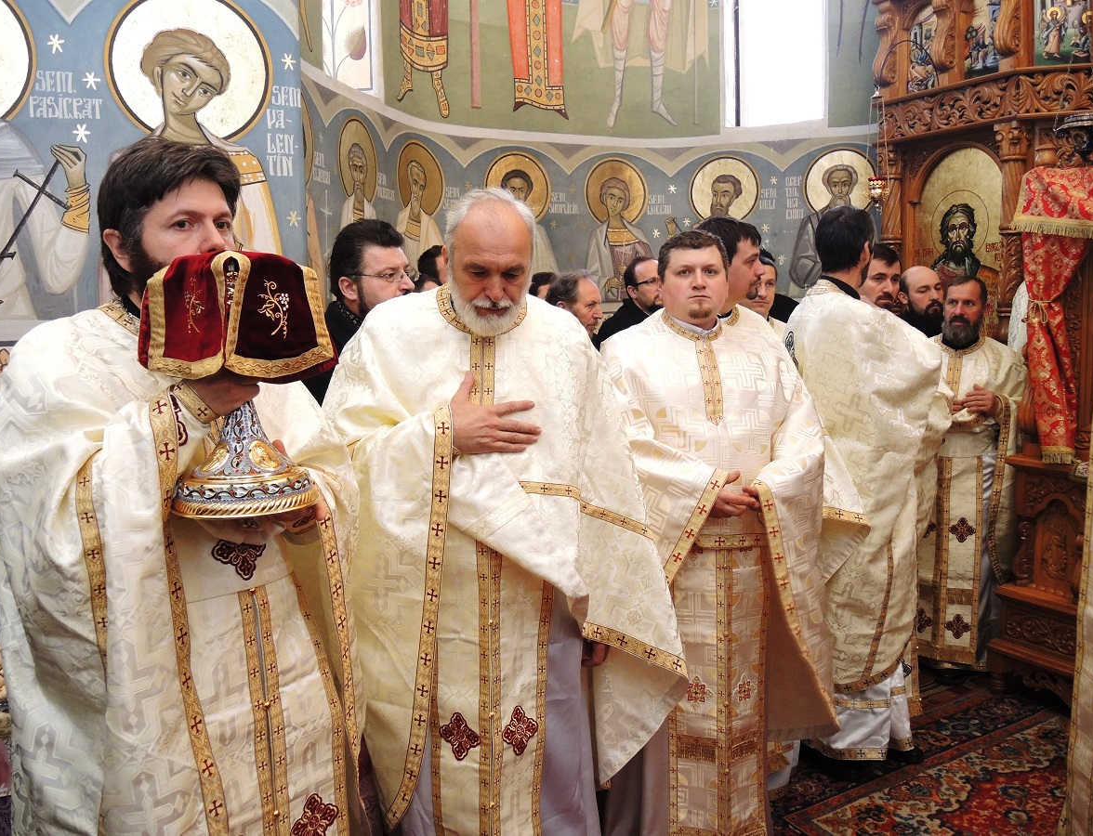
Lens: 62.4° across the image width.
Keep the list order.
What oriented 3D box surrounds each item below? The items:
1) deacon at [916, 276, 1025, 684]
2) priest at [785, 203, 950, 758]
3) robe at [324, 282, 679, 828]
[{"bbox_3d":[1.699,0.250,3.660,0.550,1.655,0.420,1,3,38],"label":"deacon"},{"bbox_3d":[1.017,0.224,2.900,0.520,1.804,0.560,-2,3,-14],"label":"priest"},{"bbox_3d":[-0.086,0.397,1.880,0.740,1.333,0.480,-1,3,-6],"label":"robe"}]

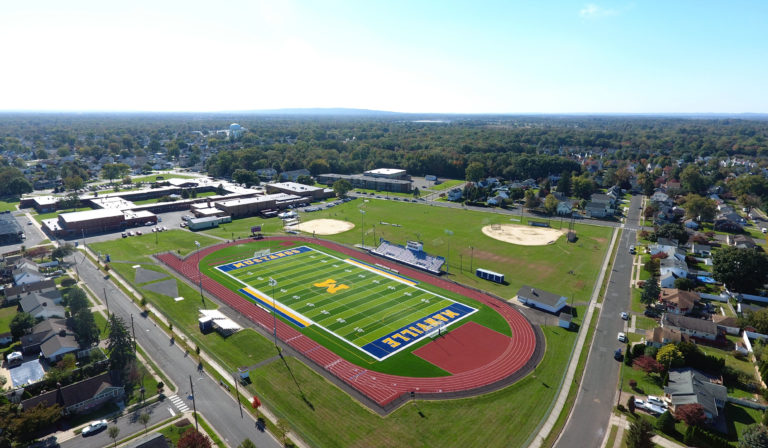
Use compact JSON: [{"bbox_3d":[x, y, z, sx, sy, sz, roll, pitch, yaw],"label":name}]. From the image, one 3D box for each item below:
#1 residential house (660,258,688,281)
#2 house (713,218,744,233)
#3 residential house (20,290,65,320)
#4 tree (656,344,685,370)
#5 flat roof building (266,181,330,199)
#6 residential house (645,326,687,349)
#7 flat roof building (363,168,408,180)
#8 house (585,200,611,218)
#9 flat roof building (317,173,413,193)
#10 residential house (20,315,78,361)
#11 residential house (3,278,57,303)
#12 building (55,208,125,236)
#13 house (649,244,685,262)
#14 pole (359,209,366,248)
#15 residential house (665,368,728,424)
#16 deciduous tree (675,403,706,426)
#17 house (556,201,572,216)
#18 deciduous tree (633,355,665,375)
[{"bbox_3d":[131.840,20.360,202.270,10.200,6.700,15.000,7,15,25],"label":"residential house"},{"bbox_3d":[219.002,0.130,281.761,14.300,5.800,11.500,9,16,30],"label":"house"},{"bbox_3d":[-122.410,29.520,159.320,10.800,5.600,16.600,-13,19,-43],"label":"residential house"},{"bbox_3d":[80.412,37.780,125.081,7.000,7.800,7.000,0,14,0],"label":"tree"},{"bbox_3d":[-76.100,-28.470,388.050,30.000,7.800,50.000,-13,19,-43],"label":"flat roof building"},{"bbox_3d":[89.620,36.380,140.490,11.800,4.700,9.300,8,16,26],"label":"residential house"},{"bbox_3d":[1.750,-47.120,454.080,29.000,13.000,34.500,8,16,29],"label":"flat roof building"},{"bbox_3d":[155.210,-10.560,322.960,16.500,8.800,10.000,7,15,25],"label":"house"},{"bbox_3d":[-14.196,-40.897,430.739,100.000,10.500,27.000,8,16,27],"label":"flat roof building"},{"bbox_3d":[-101.960,35.430,135.640,13.000,5.300,23.000,-13,19,-43],"label":"residential house"},{"bbox_3d":[-138.131,25.859,173.915,15.200,5.000,8.500,-13,19,-41],"label":"residential house"},{"bbox_3d":[-181.580,-1.220,275.230,30.500,8.600,27.000,-12,18,-40],"label":"building"},{"bbox_3d":[145.460,13.280,227.190,16.500,7.000,15.000,9,16,31],"label":"house"},{"bbox_3d":[-11.110,2.770,237.130,1.000,21.000,3.600,-13,19,-42],"label":"pole"},{"bbox_3d":[77.660,42.420,110.530,12.600,6.200,15.300,9,16,31],"label":"residential house"},{"bbox_3d":[72.100,45.080,104.260,5.800,5.000,5.800,1,14,0],"label":"deciduous tree"},{"bbox_3d":[132.910,-11.280,325.620,10.000,8.500,10.000,7,15,25],"label":"house"},{"bbox_3d":[74.804,39.401,125.289,7.900,4.500,7.900,0,14,0],"label":"deciduous tree"}]

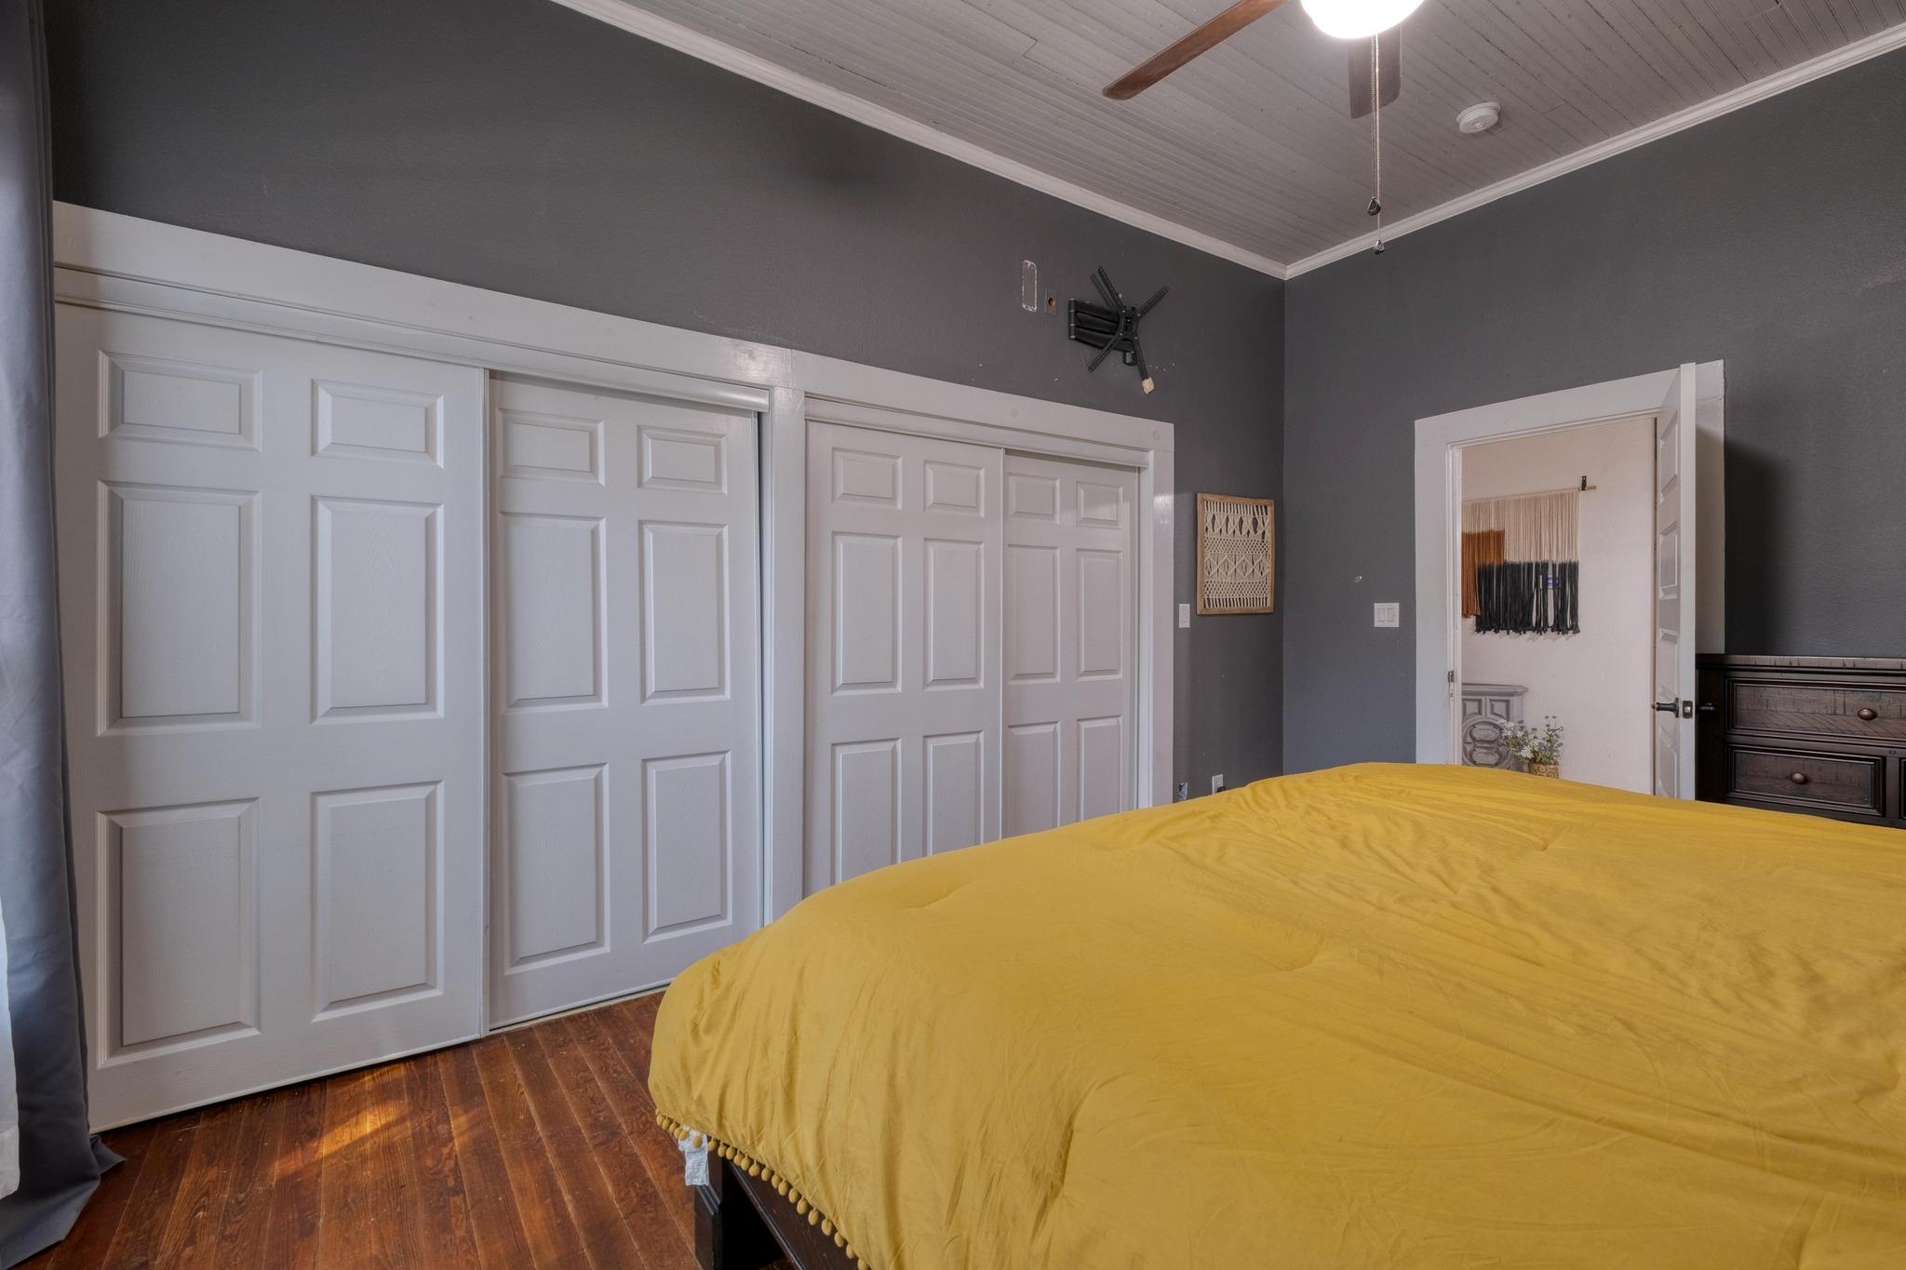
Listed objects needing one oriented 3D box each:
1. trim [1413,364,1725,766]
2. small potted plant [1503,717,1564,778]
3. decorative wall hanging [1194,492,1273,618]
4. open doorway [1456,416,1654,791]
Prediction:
[{"bbox_3d":[2.471,0.104,3.294,0.080,2.197,1.074,0,0,-32],"label":"trim"},{"bbox_3d":[3.808,0.771,5.200,0.370,0.460,0.390,0,0,-32],"label":"small potted plant"},{"bbox_3d":[1.484,-0.411,4.131,0.603,0.612,0.030,0,0,-32],"label":"decorative wall hanging"},{"bbox_3d":[2.487,0.176,3.307,0.120,2.052,0.740,0,0,-32],"label":"open doorway"}]

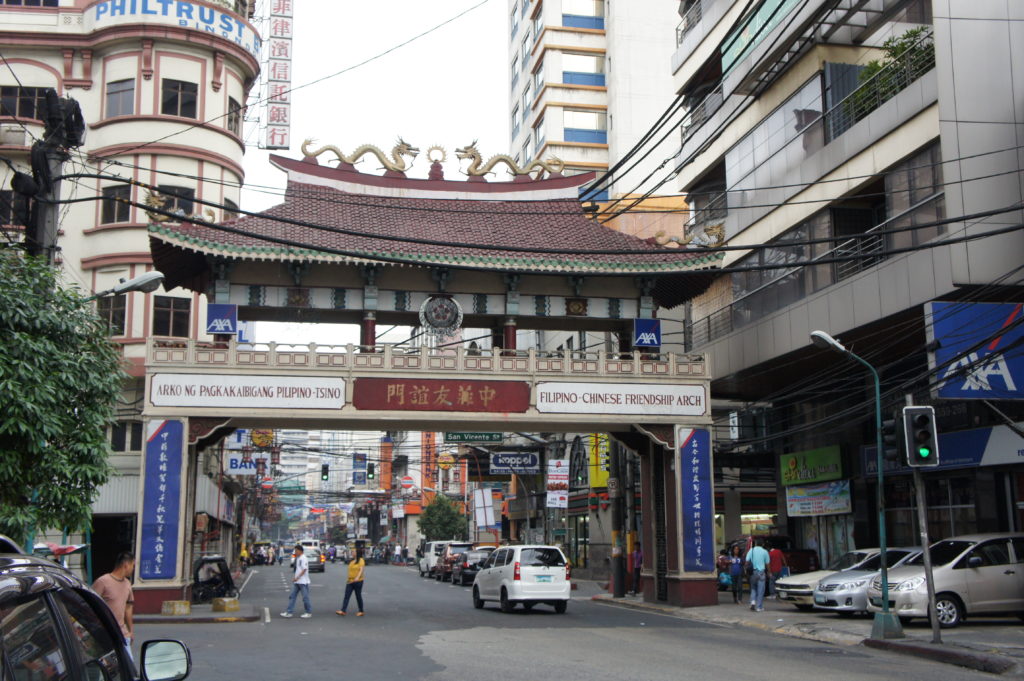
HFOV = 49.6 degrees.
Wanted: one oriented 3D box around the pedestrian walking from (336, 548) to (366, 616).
[{"bbox_3d":[-3.851,5.792,26.700,0.620,1.610,0.460,3,-11,-17],"label":"pedestrian walking"}]

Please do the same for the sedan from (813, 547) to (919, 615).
[{"bbox_3d":[9.028,5.476,25.306,4.540,1.480,1.760,3,-11,-19],"label":"sedan"}]

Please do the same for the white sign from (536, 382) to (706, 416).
[{"bbox_3d":[2.955,1.564,29.561,4.737,0.822,0.100,2,-11,-12],"label":"white sign"}]

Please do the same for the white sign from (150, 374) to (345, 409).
[{"bbox_3d":[-6.508,1.284,27.581,4.737,0.836,0.100,2,-11,-12],"label":"white sign"}]

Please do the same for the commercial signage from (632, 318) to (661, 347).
[{"bbox_3d":[3.509,-0.199,28.606,0.710,0.710,0.080,2,-10,-12],"label":"commercial signage"}]

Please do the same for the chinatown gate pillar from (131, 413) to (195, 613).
[{"bbox_3d":[-8.686,4.441,28.015,1.112,4.650,2.850,2,-11,-12],"label":"chinatown gate pillar"}]

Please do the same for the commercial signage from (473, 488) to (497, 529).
[{"bbox_3d":[-1.339,8.453,56.000,0.840,1.900,0.080,-3,-9,-13],"label":"commercial signage"}]

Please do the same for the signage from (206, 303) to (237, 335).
[{"bbox_3d":[-6.906,-0.507,26.452,0.720,0.710,0.080,2,-10,-12],"label":"signage"}]

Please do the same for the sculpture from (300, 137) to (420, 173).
[{"bbox_3d":[-3.977,-4.938,29.124,3.200,1.000,0.500,2,-10,-12],"label":"sculpture"}]

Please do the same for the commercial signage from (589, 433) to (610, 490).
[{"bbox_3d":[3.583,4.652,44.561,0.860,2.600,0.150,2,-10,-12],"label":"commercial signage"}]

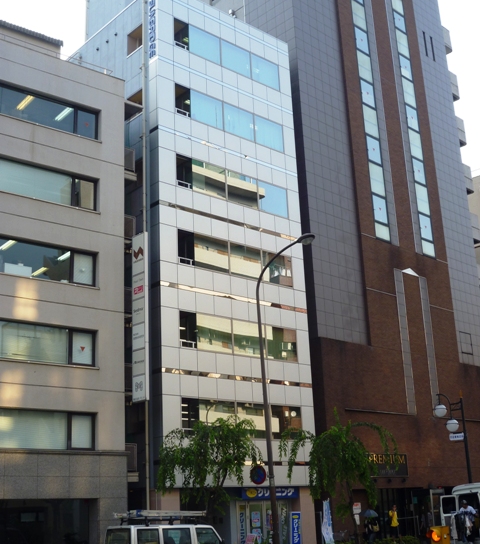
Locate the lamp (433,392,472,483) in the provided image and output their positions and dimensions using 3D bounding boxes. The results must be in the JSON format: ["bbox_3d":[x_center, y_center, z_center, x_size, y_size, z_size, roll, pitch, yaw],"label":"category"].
[{"bbox_3d":[8.997,8.156,32.940,0.500,6.326,1.452,12,-22,-39],"label":"lamp"}]

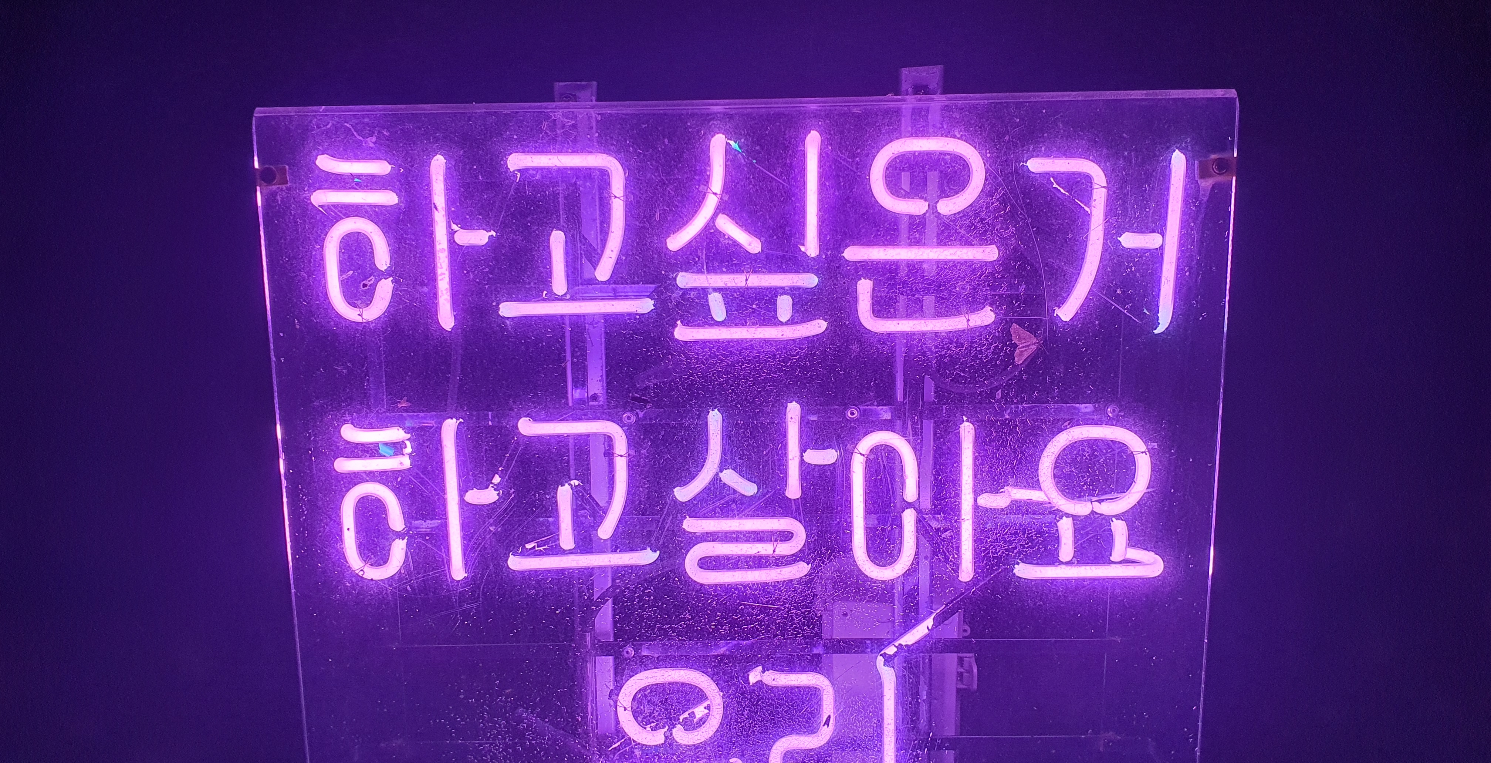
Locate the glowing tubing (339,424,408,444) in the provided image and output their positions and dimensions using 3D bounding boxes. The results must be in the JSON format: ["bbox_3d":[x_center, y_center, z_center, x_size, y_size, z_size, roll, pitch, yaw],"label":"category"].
[{"bbox_3d":[-0.310,0.044,0.938,0.058,0.014,0.015,2,10,1],"label":"glowing tubing"}]

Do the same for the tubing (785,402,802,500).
[{"bbox_3d":[0.040,0.059,0.935,0.012,0.083,0.014,0,10,1],"label":"tubing"}]

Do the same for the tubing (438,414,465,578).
[{"bbox_3d":[-0.227,0.093,0.874,0.013,0.128,0.013,-1,9,1],"label":"tubing"}]

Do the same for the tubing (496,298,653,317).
[{"bbox_3d":[-0.139,-0.061,0.917,0.127,0.013,0.014,-1,10,1],"label":"tubing"}]

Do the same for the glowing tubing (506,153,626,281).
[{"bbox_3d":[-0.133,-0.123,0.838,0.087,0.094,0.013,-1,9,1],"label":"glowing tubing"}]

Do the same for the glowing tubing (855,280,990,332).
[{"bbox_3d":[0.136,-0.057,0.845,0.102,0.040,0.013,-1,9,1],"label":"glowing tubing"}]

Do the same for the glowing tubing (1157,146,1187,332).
[{"bbox_3d":[0.317,-0.103,0.834,0.013,0.136,0.011,1,10,1],"label":"glowing tubing"}]

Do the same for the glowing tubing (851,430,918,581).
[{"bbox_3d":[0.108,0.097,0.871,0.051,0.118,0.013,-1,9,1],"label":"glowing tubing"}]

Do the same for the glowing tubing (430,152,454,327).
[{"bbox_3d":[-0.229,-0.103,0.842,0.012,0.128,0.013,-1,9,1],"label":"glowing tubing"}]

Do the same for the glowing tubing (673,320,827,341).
[{"bbox_3d":[0.004,-0.042,0.919,0.125,0.016,0.016,-1,10,1],"label":"glowing tubing"}]

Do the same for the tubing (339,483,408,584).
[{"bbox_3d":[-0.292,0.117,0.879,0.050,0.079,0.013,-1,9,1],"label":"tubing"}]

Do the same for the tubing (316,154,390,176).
[{"bbox_3d":[-0.292,-0.161,0.833,0.055,0.015,0.013,-1,9,1],"label":"tubing"}]

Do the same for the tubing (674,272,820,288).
[{"bbox_3d":[0.001,-0.076,0.844,0.107,0.011,0.011,0,10,1],"label":"tubing"}]

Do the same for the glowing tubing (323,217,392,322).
[{"bbox_3d":[-0.292,-0.084,0.847,0.050,0.080,0.013,-1,10,1],"label":"glowing tubing"}]

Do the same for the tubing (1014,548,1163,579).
[{"bbox_3d":[0.291,0.154,0.948,0.125,0.028,0.024,-1,10,1],"label":"tubing"}]

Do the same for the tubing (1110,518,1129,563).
[{"bbox_3d":[0.290,0.123,0.873,0.013,0.035,0.011,-7,9,2],"label":"tubing"}]

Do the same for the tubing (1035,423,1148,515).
[{"bbox_3d":[0.270,0.069,0.864,0.086,0.071,0.013,-1,10,1],"label":"tubing"}]

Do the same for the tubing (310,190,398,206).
[{"bbox_3d":[-0.293,-0.137,0.838,0.066,0.011,0.011,0,10,1],"label":"tubing"}]

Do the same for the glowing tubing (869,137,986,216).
[{"bbox_3d":[0.135,-0.152,0.829,0.084,0.056,0.013,-1,9,1],"label":"glowing tubing"}]

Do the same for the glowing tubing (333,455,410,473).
[{"bbox_3d":[-0.314,0.070,0.942,0.064,0.012,0.014,-2,10,1],"label":"glowing tubing"}]

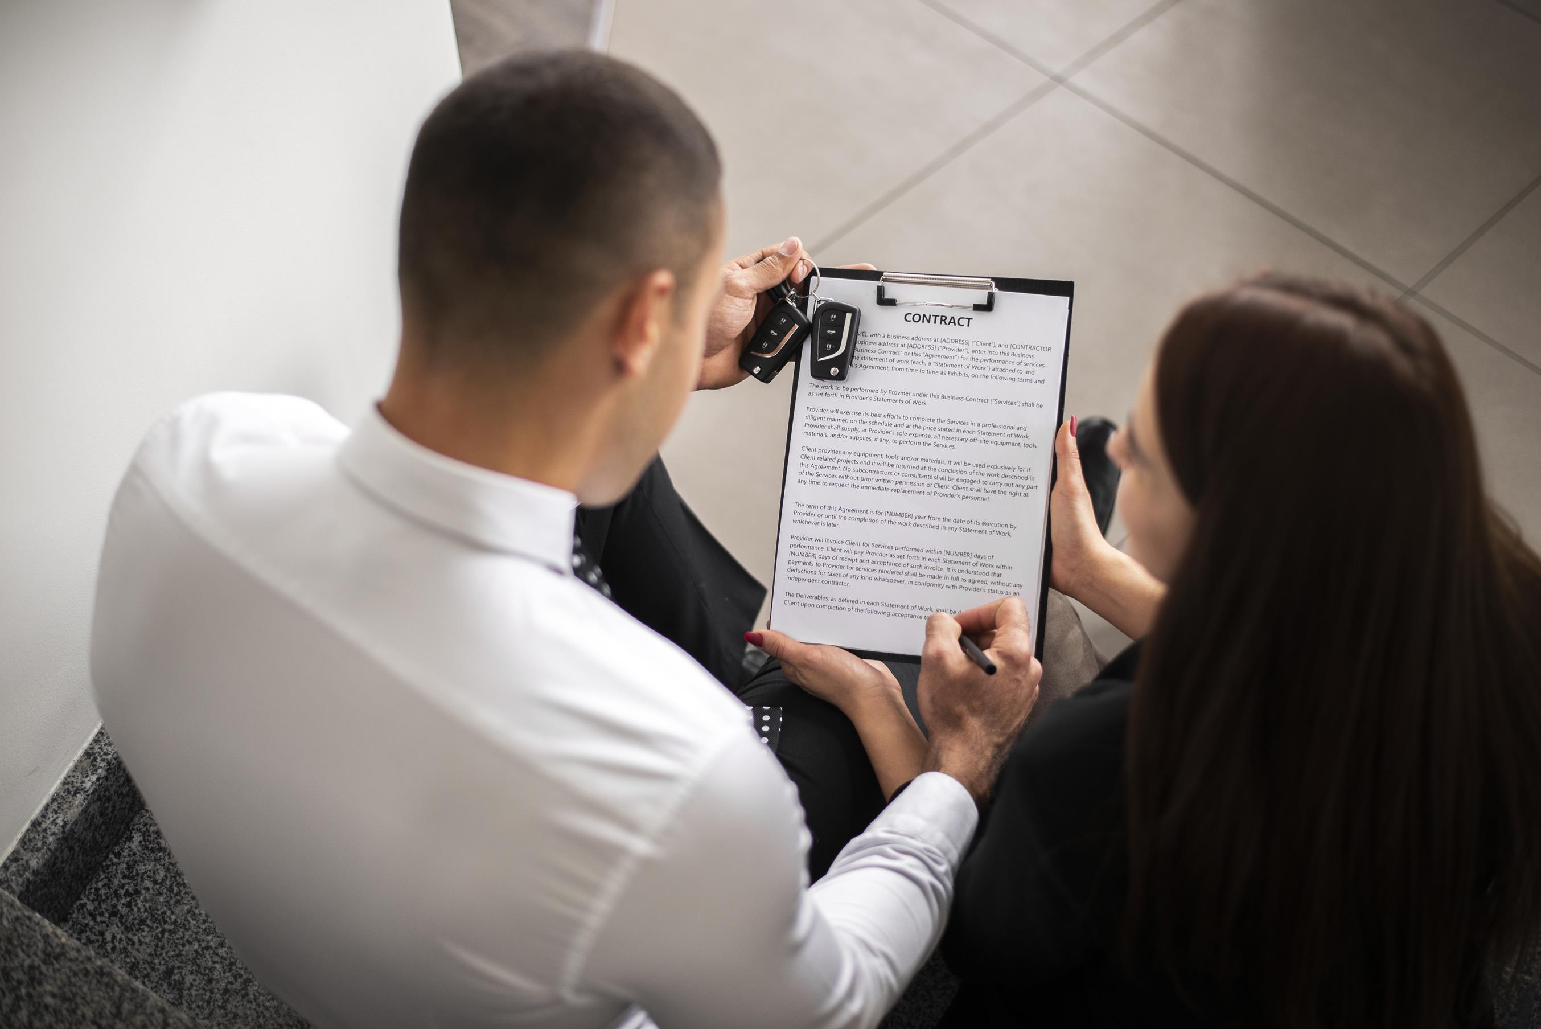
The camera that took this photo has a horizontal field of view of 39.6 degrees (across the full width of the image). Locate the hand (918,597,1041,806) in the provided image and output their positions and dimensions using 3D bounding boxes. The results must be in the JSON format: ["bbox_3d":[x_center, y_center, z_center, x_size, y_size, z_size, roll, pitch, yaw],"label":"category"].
[{"bbox_3d":[0.162,0.143,1.655,0.095,0.085,0.158,1,87,6],"label":"hand"}]

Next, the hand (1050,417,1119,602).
[{"bbox_3d":[0.225,-0.013,1.710,0.088,0.060,0.162,-25,84,3],"label":"hand"}]

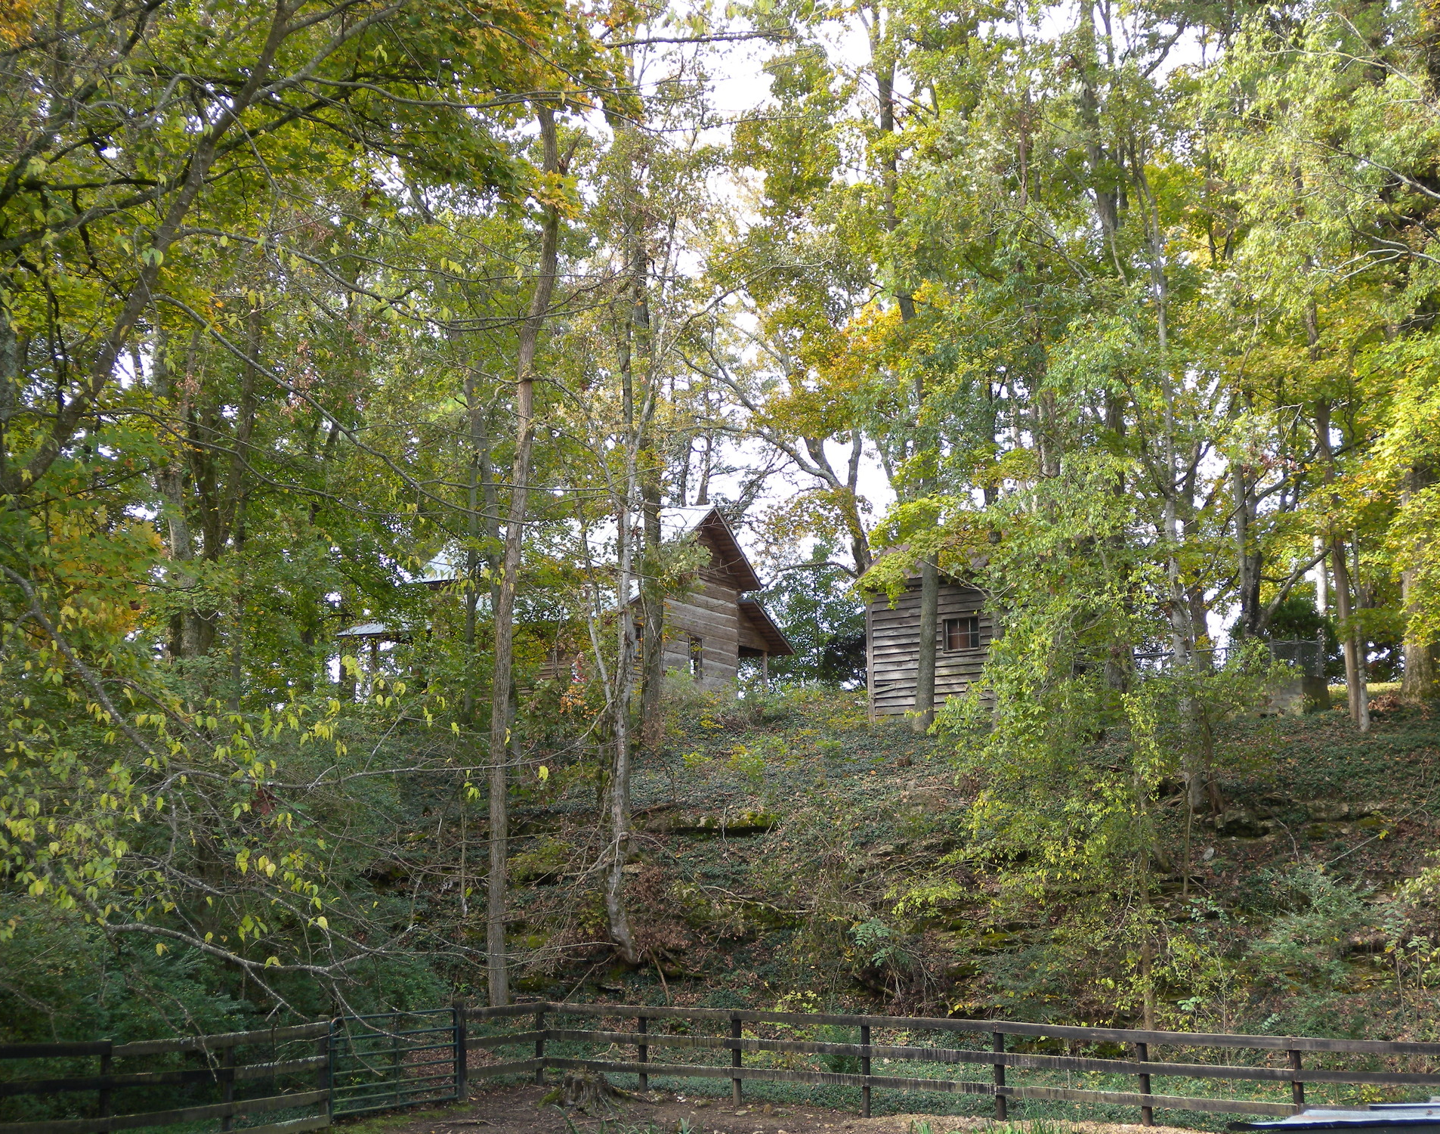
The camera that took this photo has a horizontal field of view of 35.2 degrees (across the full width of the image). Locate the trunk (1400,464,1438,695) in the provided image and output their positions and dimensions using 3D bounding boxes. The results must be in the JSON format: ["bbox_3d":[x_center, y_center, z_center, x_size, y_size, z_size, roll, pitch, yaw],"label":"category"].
[{"bbox_3d":[14.900,0.334,48.354,0.680,5.004,0.680,0,-9,17],"label":"trunk"}]

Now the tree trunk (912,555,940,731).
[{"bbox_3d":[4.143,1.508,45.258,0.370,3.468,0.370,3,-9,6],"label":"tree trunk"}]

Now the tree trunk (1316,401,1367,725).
[{"bbox_3d":[12.053,-0.097,44.056,0.360,6.480,0.360,-6,-10,15],"label":"tree trunk"}]

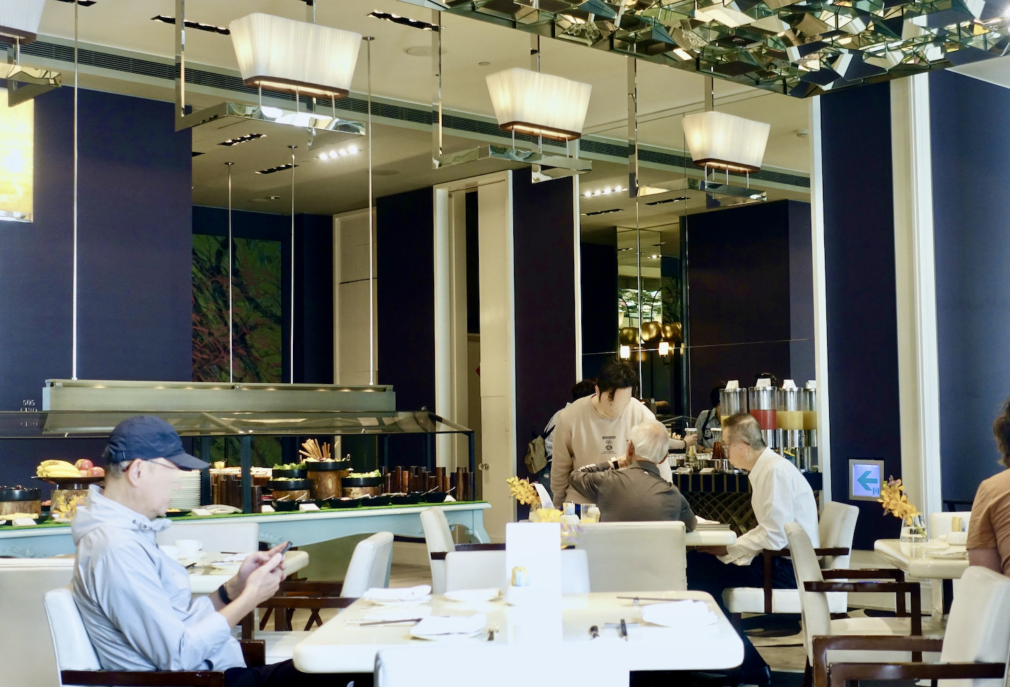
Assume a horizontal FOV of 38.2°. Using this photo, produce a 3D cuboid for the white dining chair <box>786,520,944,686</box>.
[{"bbox_3d":[1.415,1.127,5.661,0.620,0.830,0.540,-1,-4,8],"label":"white dining chair"}]

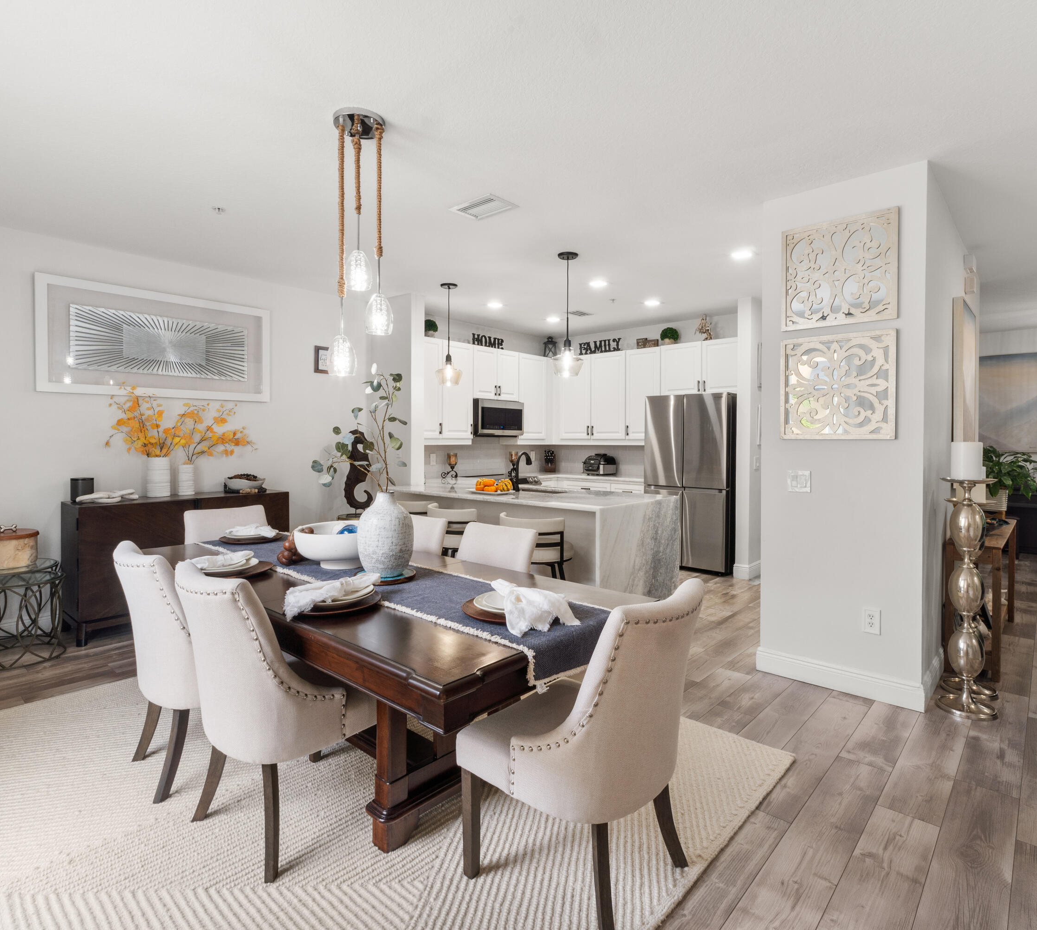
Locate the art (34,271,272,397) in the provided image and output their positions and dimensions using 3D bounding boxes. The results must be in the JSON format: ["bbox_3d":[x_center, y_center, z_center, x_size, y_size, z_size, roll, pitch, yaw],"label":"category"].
[{"bbox_3d":[-2.628,-0.896,4.377,0.040,0.770,1.555,2,4,41],"label":"art"}]

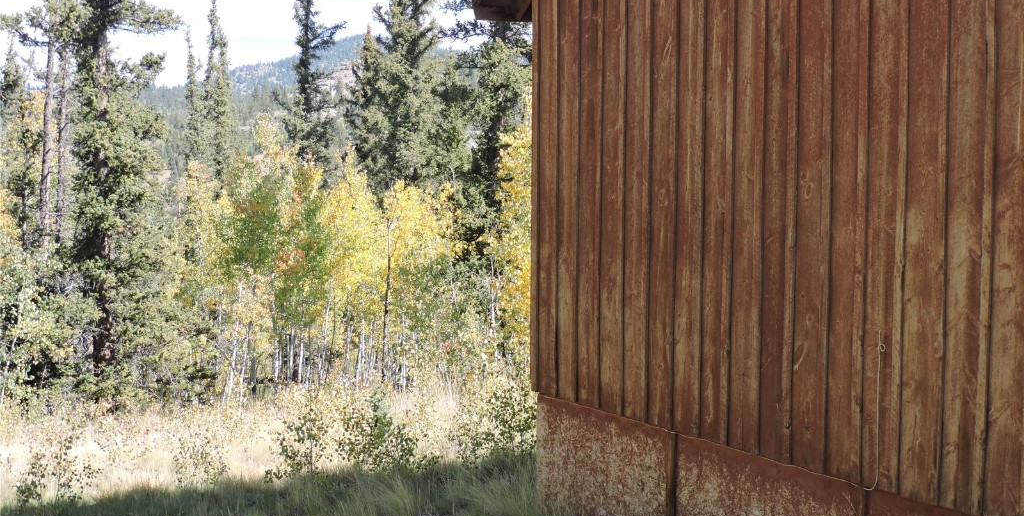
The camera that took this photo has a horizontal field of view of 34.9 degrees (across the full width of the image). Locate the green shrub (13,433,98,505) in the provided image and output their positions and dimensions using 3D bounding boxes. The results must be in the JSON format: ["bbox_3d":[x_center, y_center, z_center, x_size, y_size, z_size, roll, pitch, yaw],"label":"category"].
[{"bbox_3d":[-3.330,1.540,11.900,0.600,0.550,0.550,0,4,0],"label":"green shrub"}]

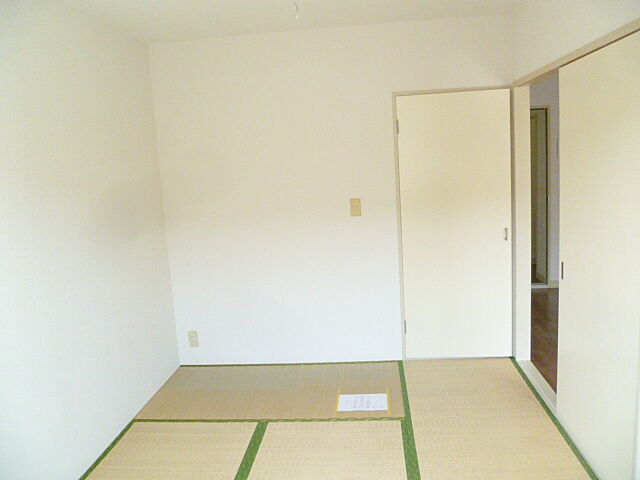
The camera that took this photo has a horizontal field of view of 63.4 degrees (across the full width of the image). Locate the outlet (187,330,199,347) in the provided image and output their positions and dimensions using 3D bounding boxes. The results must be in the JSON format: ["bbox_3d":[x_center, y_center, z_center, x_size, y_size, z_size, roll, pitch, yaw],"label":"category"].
[{"bbox_3d":[-0.958,0.755,3.933,0.072,0.122,0.012,-3,9,6],"label":"outlet"}]

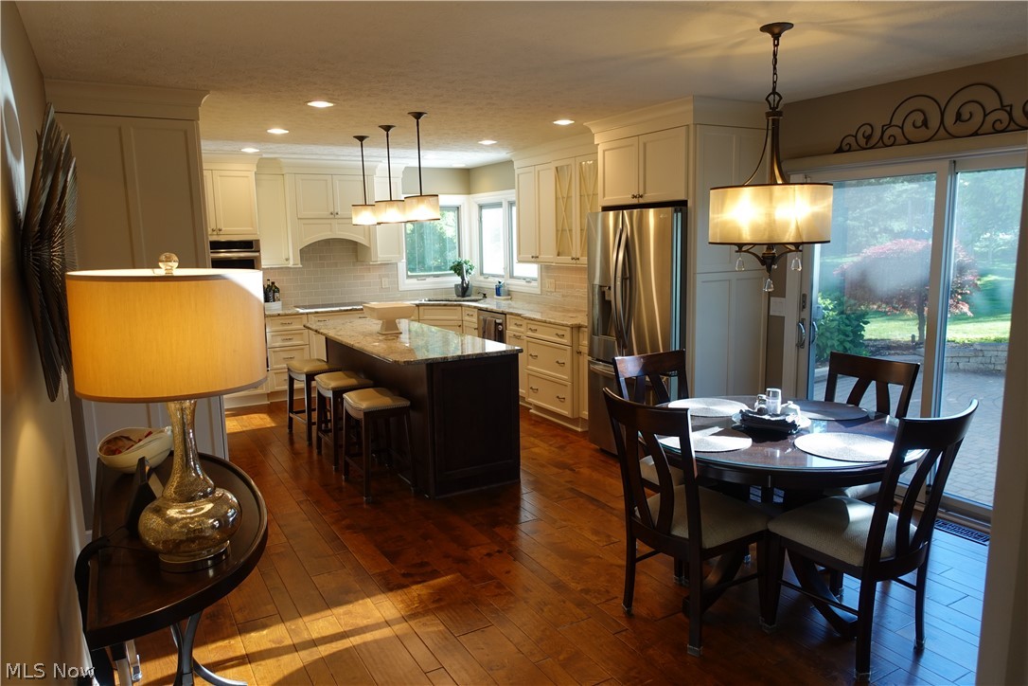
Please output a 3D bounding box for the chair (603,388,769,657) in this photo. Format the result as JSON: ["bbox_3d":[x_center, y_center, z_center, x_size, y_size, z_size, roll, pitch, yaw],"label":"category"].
[{"bbox_3d":[0.680,0.679,2.794,0.580,1.010,0.480,-8,11,-36],"label":"chair"}]

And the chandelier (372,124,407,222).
[{"bbox_3d":[-0.939,-1.263,5.156,0.250,0.705,0.250,-6,10,-30],"label":"chandelier"}]

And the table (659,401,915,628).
[{"bbox_3d":[1.131,0.747,3.102,1.190,0.765,1.190,-6,10,-29],"label":"table"}]

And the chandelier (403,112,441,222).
[{"bbox_3d":[-0.645,-1.193,4.661,0.250,0.705,0.250,-1,9,0],"label":"chandelier"}]

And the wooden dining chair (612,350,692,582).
[{"bbox_3d":[0.850,0.580,3.485,0.490,1.015,0.620,-6,10,-30],"label":"wooden dining chair"}]

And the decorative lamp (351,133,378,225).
[{"bbox_3d":[-1.199,-1.293,5.488,0.230,0.690,0.230,-6,10,-30],"label":"decorative lamp"}]

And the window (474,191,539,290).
[{"bbox_3d":[-0.100,-1.149,7.793,0.120,1.100,1.550,-6,10,-30],"label":"window"}]

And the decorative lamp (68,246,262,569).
[{"bbox_3d":[-0.842,0.176,1.734,0.435,0.790,0.435,-6,10,-29],"label":"decorative lamp"}]

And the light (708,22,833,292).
[{"bbox_3d":[1.083,-0.754,2.869,0.490,1.080,0.490,-6,10,-29],"label":"light"}]

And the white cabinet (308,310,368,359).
[{"bbox_3d":[-1.946,0.053,7.544,0.740,0.880,0.600,-6,10,-30],"label":"white cabinet"}]

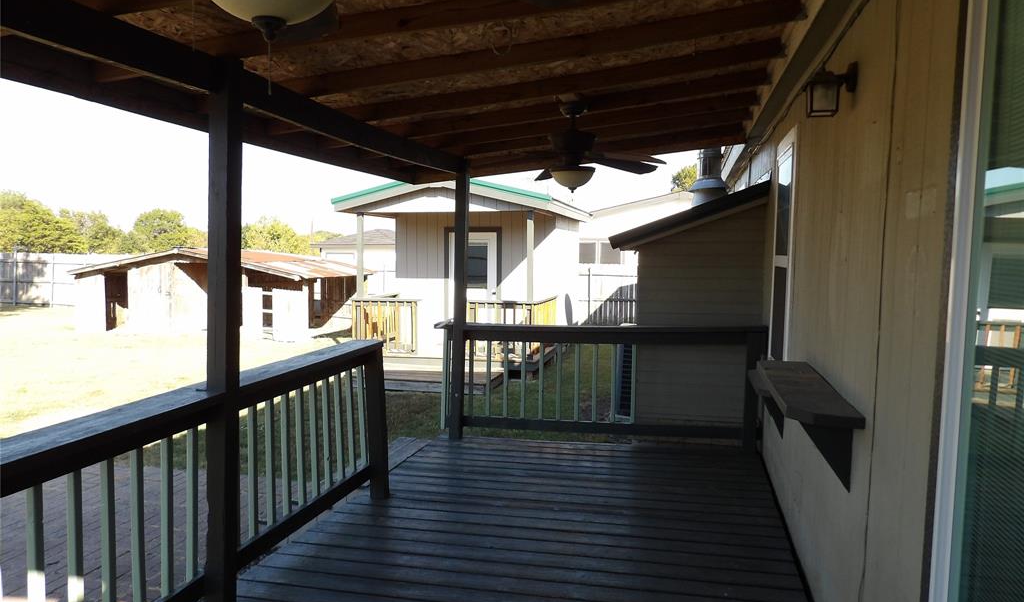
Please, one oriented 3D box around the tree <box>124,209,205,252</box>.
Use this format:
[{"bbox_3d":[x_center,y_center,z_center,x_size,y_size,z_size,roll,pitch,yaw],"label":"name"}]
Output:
[{"bbox_3d":[-24.464,-3.936,50.160,6.000,5.027,5.800,0,4,-26],"label":"tree"}]

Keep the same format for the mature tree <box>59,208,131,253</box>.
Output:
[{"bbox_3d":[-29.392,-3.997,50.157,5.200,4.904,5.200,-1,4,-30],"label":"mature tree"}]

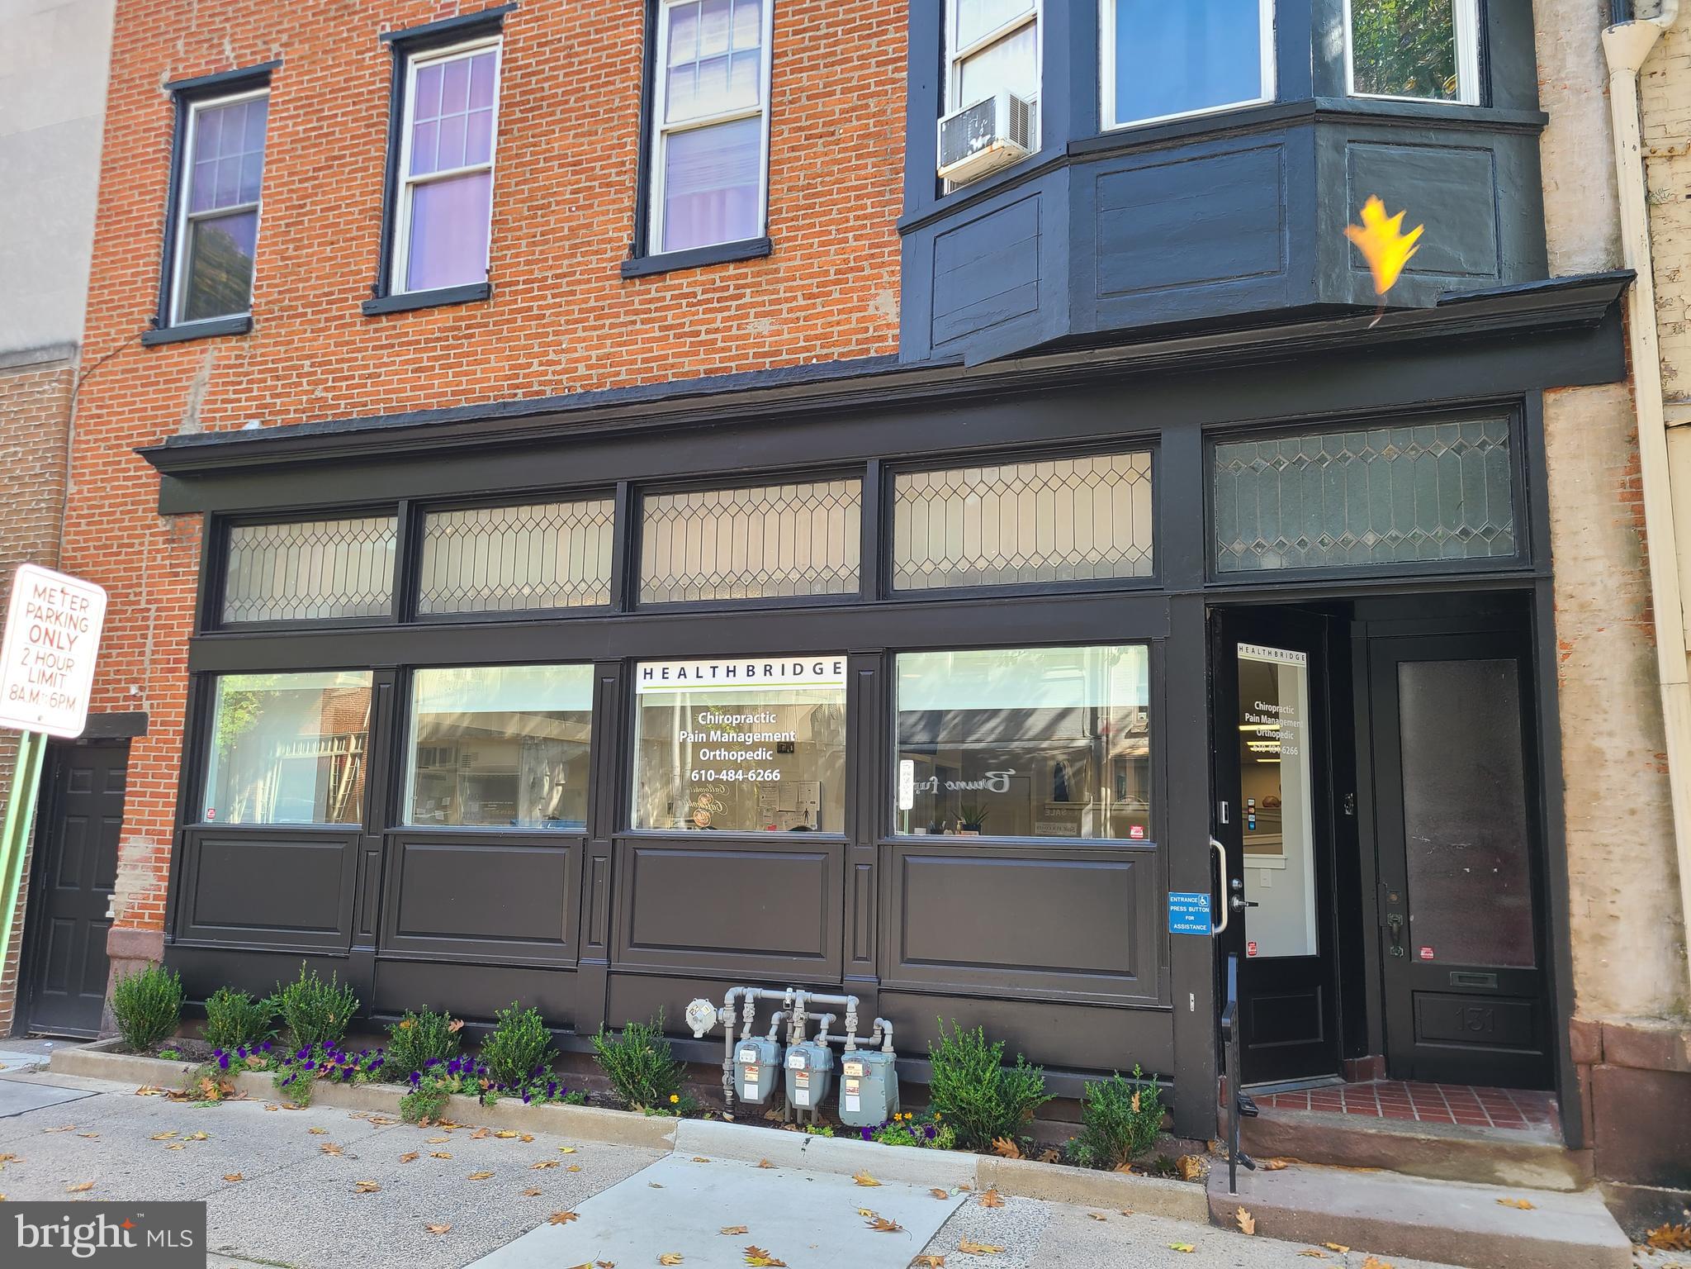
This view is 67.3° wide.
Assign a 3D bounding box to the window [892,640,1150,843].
[{"bbox_3d":[0.941,0.582,6.890,1.400,1.030,0.080,-2,-9,20],"label":"window"}]

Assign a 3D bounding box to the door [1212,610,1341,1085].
[{"bbox_3d":[2.270,1.080,6.711,0.859,2.453,0.060,6,-10,-29],"label":"door"}]

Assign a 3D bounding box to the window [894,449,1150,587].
[{"bbox_3d":[0.948,-0.606,6.953,1.436,0.668,0.100,-2,-8,20],"label":"window"}]

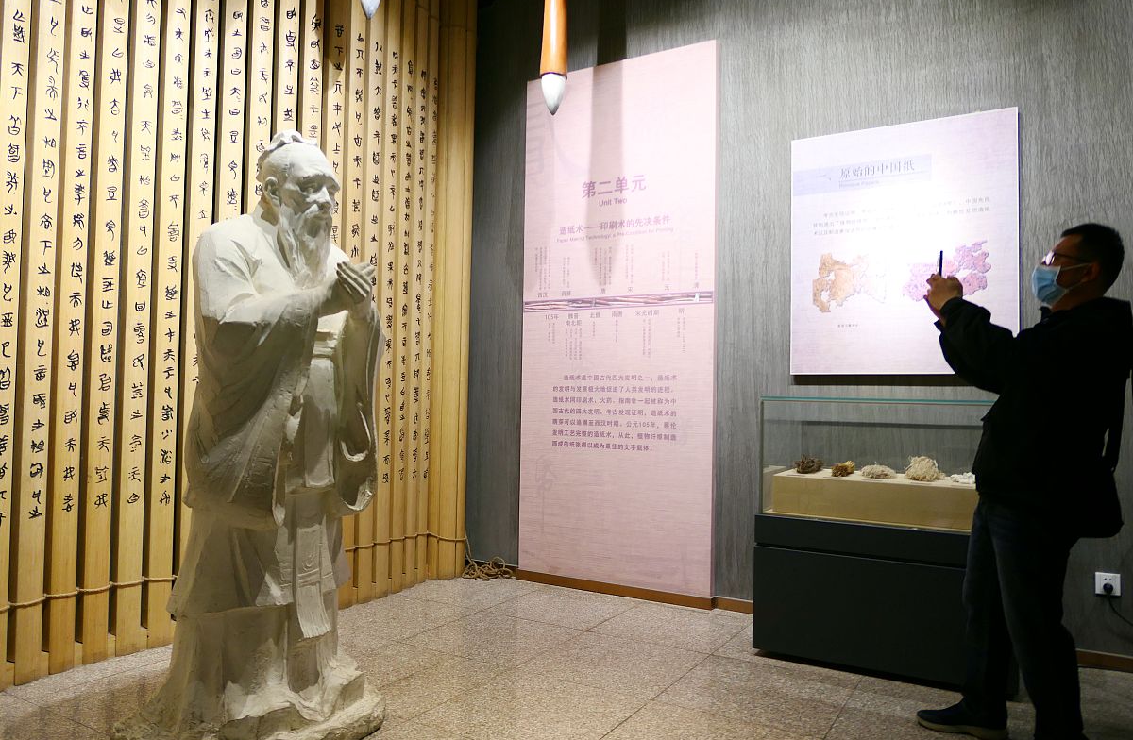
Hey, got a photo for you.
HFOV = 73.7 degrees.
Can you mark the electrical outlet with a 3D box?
[{"bbox_3d":[2.296,0.909,3.199,0.086,0.086,0.014,0,-2,29],"label":"electrical outlet"}]

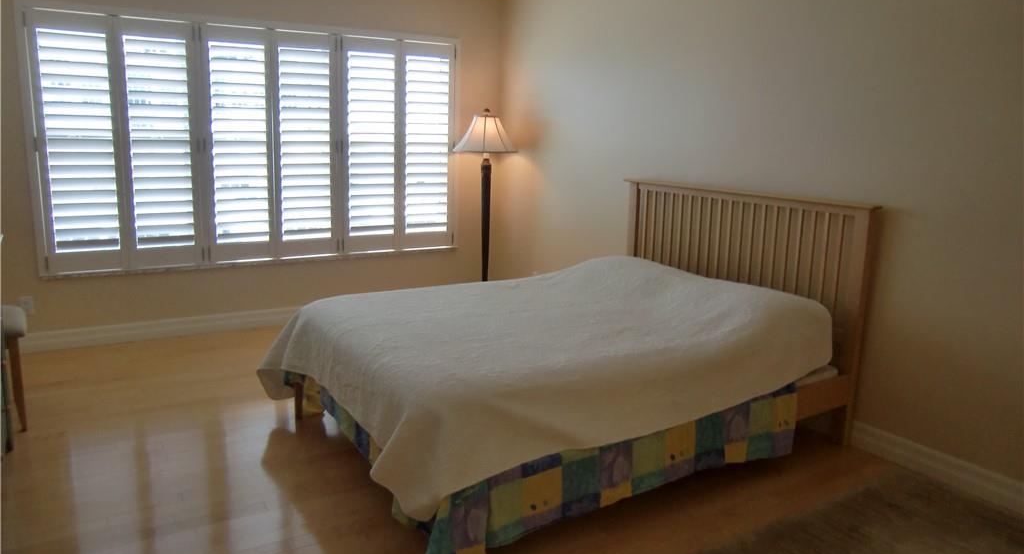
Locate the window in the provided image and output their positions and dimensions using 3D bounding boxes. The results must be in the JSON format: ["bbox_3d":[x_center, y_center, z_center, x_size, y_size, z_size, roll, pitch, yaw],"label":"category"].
[{"bbox_3d":[-1.616,-0.897,4.846,2.789,1.585,0.090,-6,14,-31],"label":"window"}]

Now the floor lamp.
[{"bbox_3d":[-0.210,-0.485,5.417,0.470,1.552,0.470,1,12,0],"label":"floor lamp"}]

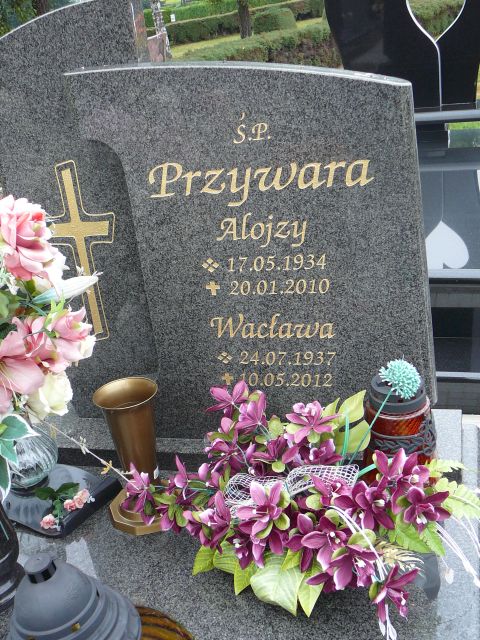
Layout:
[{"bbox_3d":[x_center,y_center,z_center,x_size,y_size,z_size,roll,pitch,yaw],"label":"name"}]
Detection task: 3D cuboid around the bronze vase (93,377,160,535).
[{"bbox_3d":[-0.211,0.274,1.624,0.144,0.284,0.144,-12,23,-14],"label":"bronze vase"}]

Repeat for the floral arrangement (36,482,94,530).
[{"bbox_3d":[-0.361,0.382,1.637,0.128,0.048,0.140,-10,23,-9],"label":"floral arrangement"}]

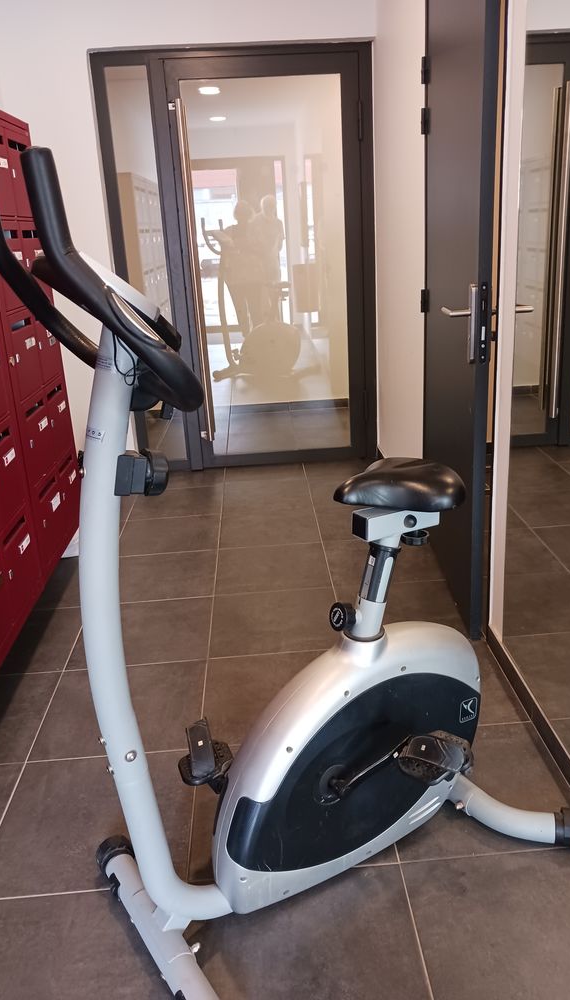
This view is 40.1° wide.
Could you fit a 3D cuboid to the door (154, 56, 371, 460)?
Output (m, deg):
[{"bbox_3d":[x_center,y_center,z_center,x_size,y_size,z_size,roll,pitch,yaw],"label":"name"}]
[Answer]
[{"bbox_3d":[-0.054,-1.201,4.168,1.025,2.090,0.080,-4,19,-1],"label":"door"}]

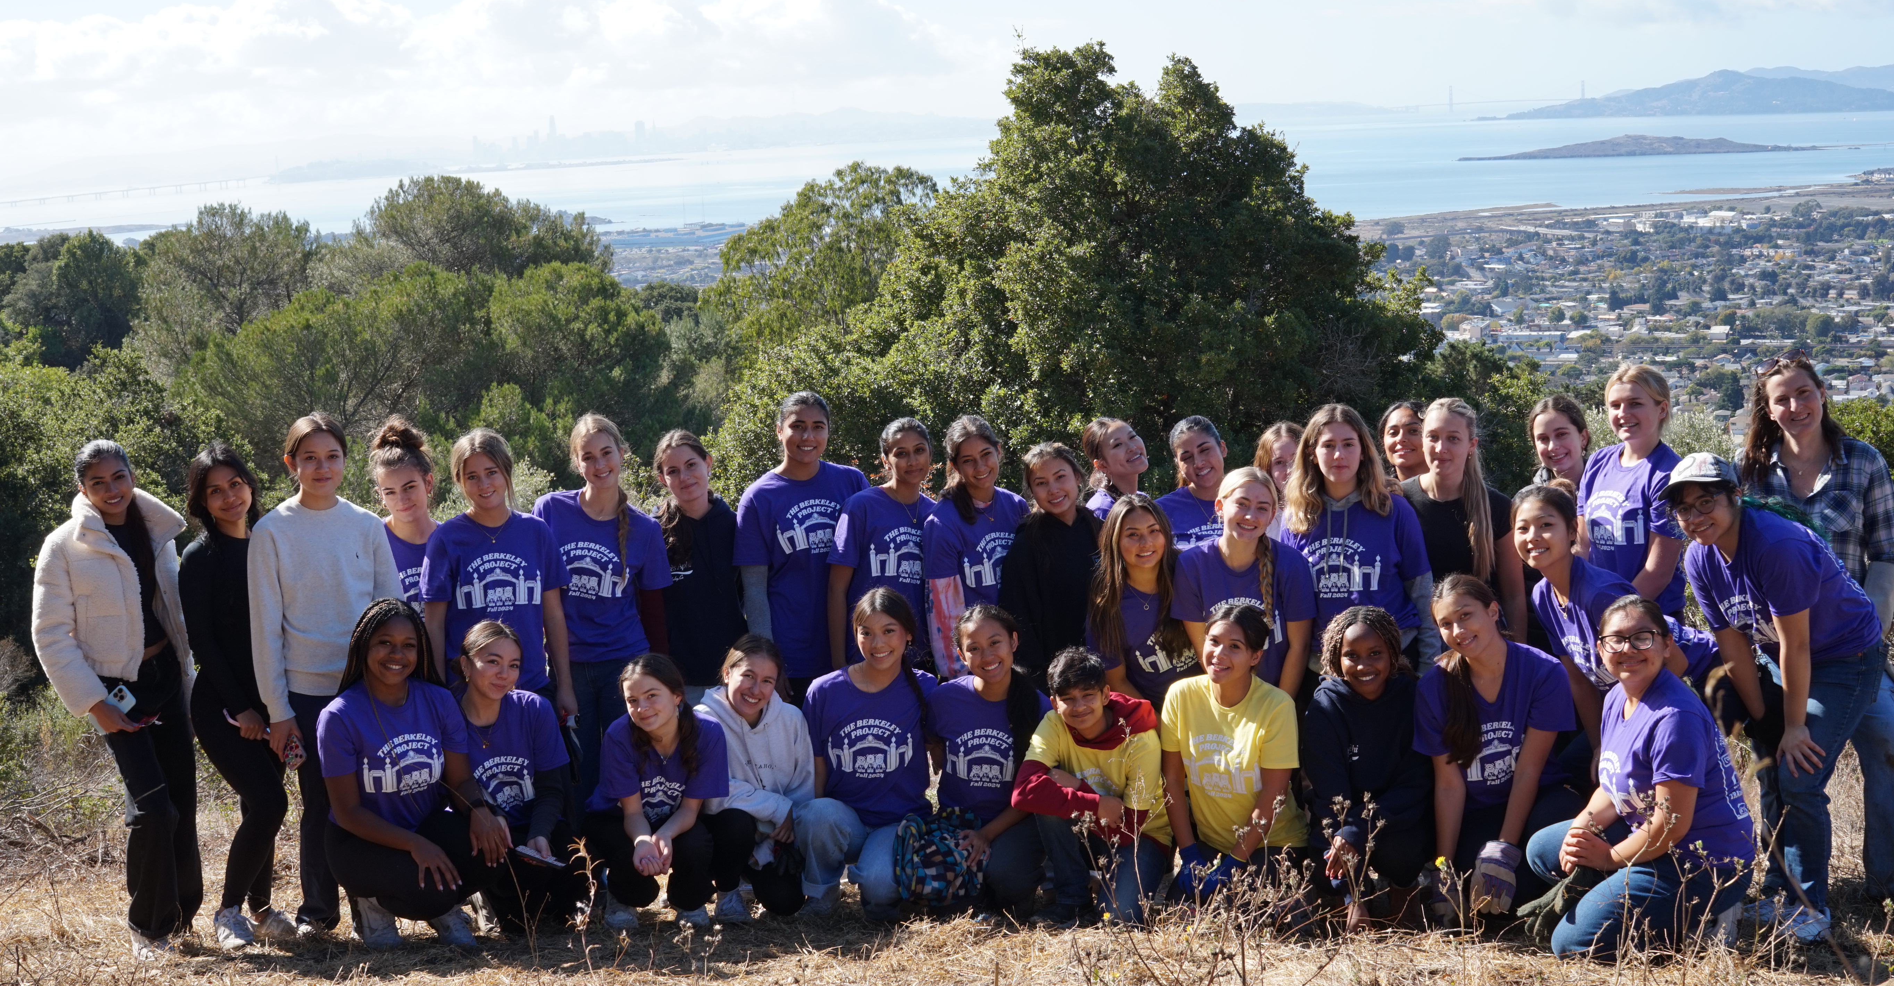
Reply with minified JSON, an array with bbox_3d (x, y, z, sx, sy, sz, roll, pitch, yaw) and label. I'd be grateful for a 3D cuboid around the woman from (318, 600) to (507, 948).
[{"bbox_3d":[-1.691,0.861,6.960,0.540,1.080,0.640,-7,10,-22],"label":"woman"}]

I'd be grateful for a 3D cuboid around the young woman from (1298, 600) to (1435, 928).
[{"bbox_3d":[1.225,0.785,6.450,0.420,0.932,0.580,0,10,16],"label":"young woman"}]

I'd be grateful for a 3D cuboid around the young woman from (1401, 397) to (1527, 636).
[{"bbox_3d":[1.710,0.489,7.280,0.490,1.620,0.320,0,10,18],"label":"young woman"}]

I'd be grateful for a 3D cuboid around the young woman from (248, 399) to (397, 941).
[{"bbox_3d":[-1.964,0.568,6.970,0.470,1.660,0.310,-5,10,-12],"label":"young woman"}]

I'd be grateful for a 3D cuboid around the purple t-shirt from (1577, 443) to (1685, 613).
[{"bbox_3d":[2.083,0.119,6.720,0.420,0.555,0.280,5,12,38],"label":"purple t-shirt"}]

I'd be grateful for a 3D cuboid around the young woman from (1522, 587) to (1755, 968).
[{"bbox_3d":[2.031,0.814,6.470,0.640,1.050,0.480,-7,10,-21],"label":"young woman"}]

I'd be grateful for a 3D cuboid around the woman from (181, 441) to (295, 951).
[{"bbox_3d":[-2.168,0.629,6.888,0.420,1.594,0.380,-12,13,-42],"label":"woman"}]

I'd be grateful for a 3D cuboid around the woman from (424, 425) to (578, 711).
[{"bbox_3d":[-1.427,0.585,7.244,0.480,1.609,0.300,-5,10,-11],"label":"woman"}]

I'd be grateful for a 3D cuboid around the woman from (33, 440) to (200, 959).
[{"bbox_3d":[-2.551,0.645,6.780,0.480,1.632,0.360,-9,12,-35],"label":"woman"}]

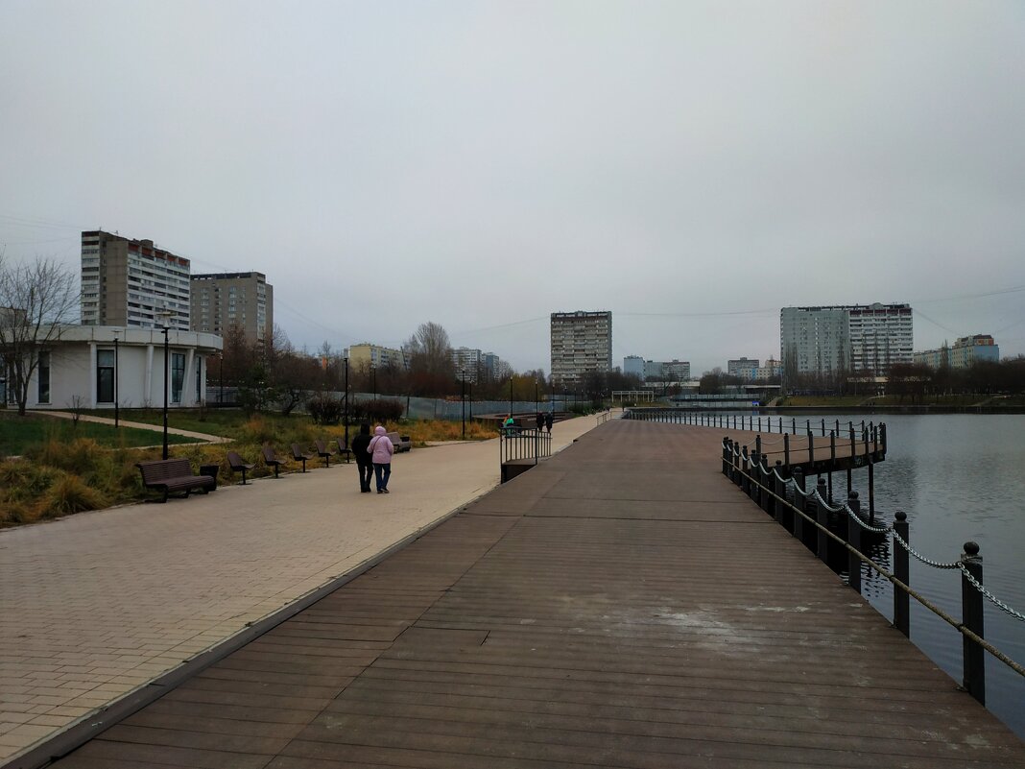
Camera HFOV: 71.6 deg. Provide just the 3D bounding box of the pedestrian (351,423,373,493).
[{"bbox_3d":[-3.745,1.844,17.917,0.580,1.750,0.420,0,-2,8],"label":"pedestrian"}]

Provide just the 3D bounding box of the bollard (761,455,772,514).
[{"bbox_3d":[4.054,1.578,11.375,0.090,0.900,0.090,0,-2,11],"label":"bollard"}]

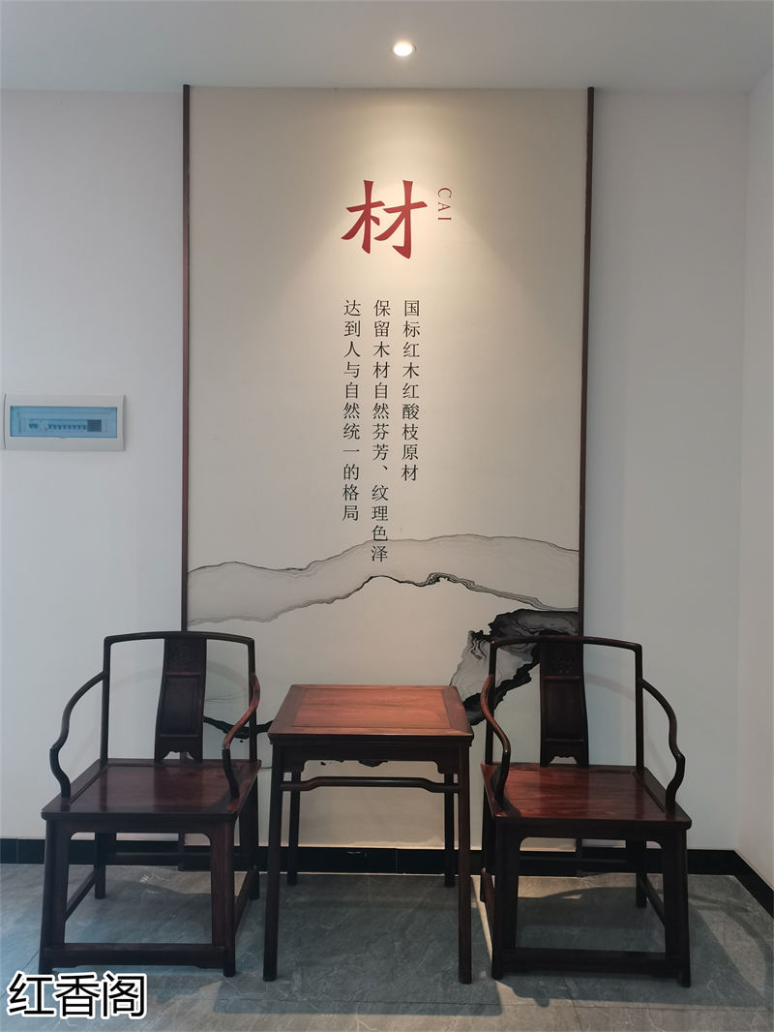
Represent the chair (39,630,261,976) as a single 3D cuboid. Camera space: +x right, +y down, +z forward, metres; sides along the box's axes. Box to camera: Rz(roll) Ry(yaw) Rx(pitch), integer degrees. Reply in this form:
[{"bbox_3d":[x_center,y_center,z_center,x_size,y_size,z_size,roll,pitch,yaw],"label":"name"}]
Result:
[{"bbox_3d":[-0.752,0.909,2.595,0.618,0.956,0.508,1,1,0],"label":"chair"}]

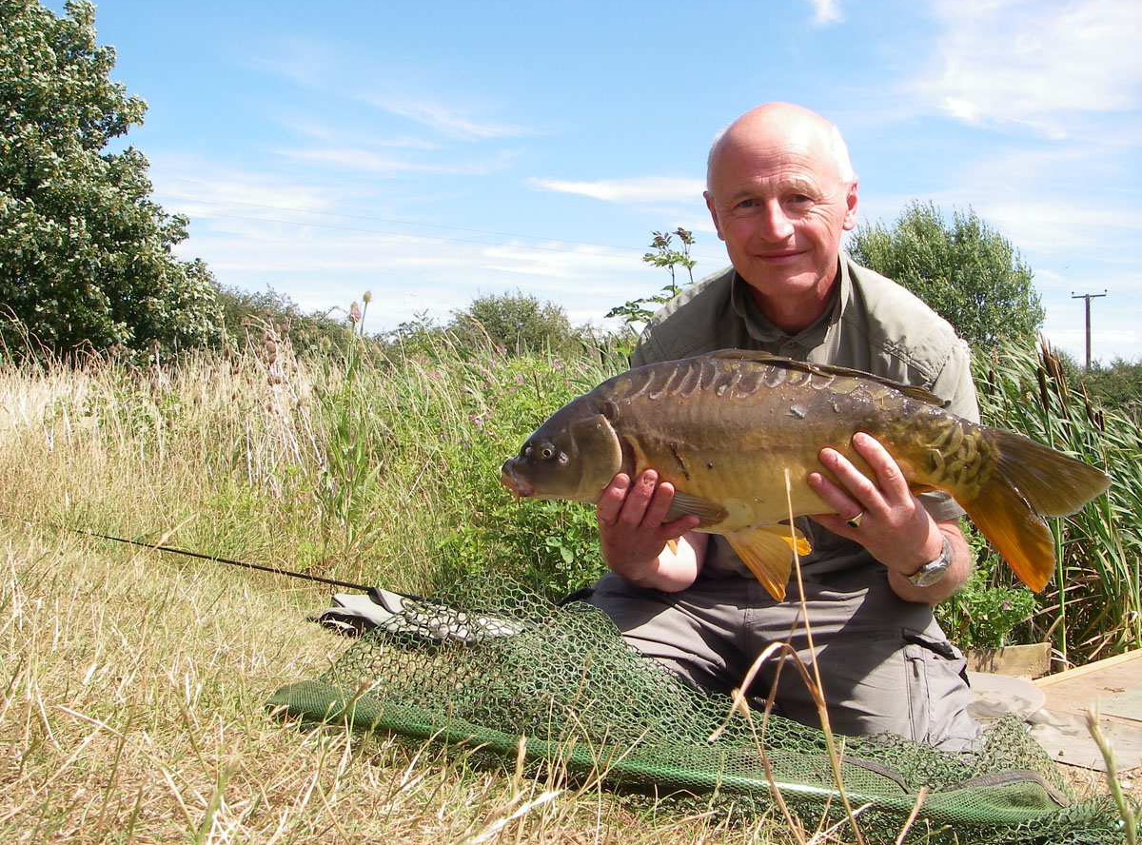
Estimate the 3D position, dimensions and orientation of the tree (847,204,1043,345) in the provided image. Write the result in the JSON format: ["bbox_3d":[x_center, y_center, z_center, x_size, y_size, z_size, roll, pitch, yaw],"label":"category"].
[{"bbox_3d":[8.650,-2.600,29.000,4.700,5.100,4.400,0,1,14],"label":"tree"}]

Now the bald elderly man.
[{"bbox_3d":[0.275,-0.005,1.580,0.550,0.790,0.860,0,1,7],"label":"bald elderly man"}]

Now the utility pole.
[{"bbox_3d":[30.900,-4.350,75.000,2.050,7.300,0.270,1,1,39],"label":"utility pole"}]

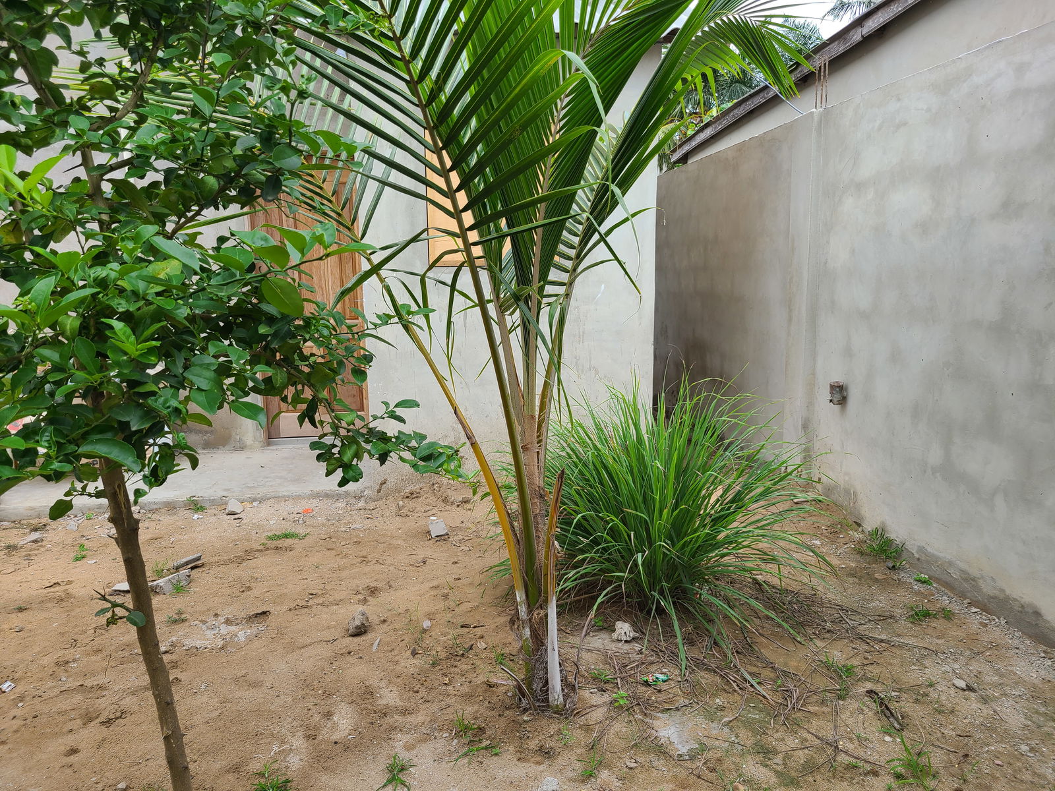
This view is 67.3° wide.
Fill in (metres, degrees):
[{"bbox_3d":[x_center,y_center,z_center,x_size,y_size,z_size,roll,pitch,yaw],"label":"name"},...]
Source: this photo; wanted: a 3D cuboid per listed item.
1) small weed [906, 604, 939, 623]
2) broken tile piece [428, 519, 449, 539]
[{"bbox_3d":[1.643,0.899,3.288,0.135,0.055,0.105,4,11,27],"label":"small weed"},{"bbox_3d":[-0.476,0.714,4.222,0.100,0.075,0.090,-2,10,-7],"label":"broken tile piece"}]

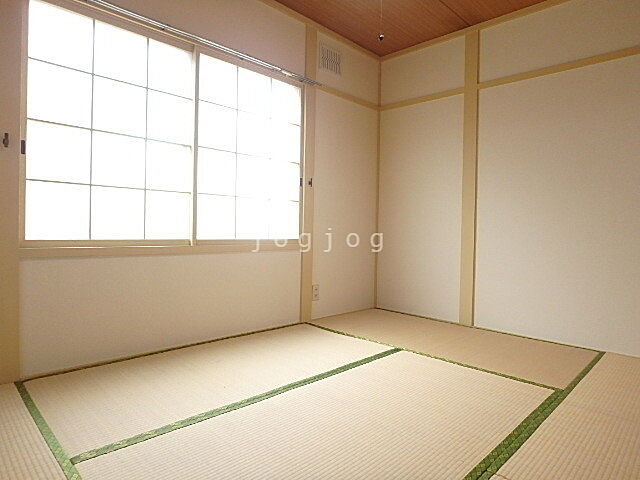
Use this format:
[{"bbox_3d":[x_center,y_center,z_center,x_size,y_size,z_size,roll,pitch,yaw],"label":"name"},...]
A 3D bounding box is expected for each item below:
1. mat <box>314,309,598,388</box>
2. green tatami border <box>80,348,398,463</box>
[{"bbox_3d":[0.821,0.695,2.731,1.737,0.040,0.894,2,2,45],"label":"mat"},{"bbox_3d":[-0.126,0.680,1.790,0.050,0.012,1.748,2,2,45],"label":"green tatami border"}]

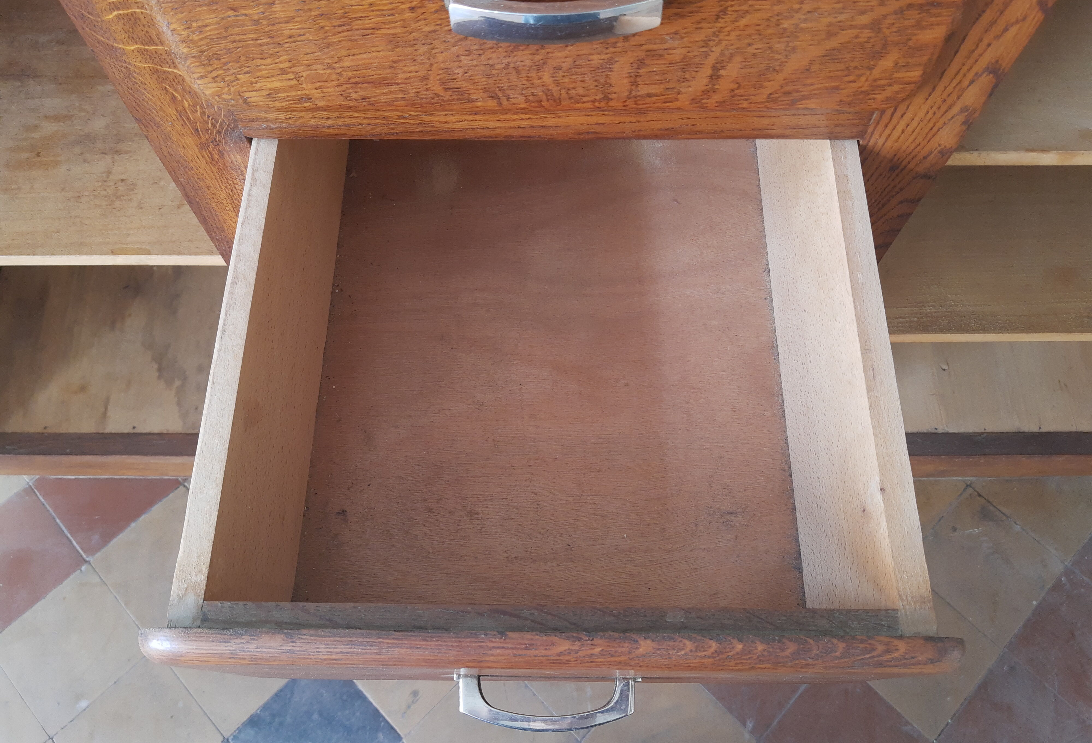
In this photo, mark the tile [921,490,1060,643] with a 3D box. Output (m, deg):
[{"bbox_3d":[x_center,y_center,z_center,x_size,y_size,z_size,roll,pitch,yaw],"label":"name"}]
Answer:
[{"bbox_3d":[0.600,0.265,1.126,0.156,0.012,0.156,-42,73,-17],"label":"tile"}]

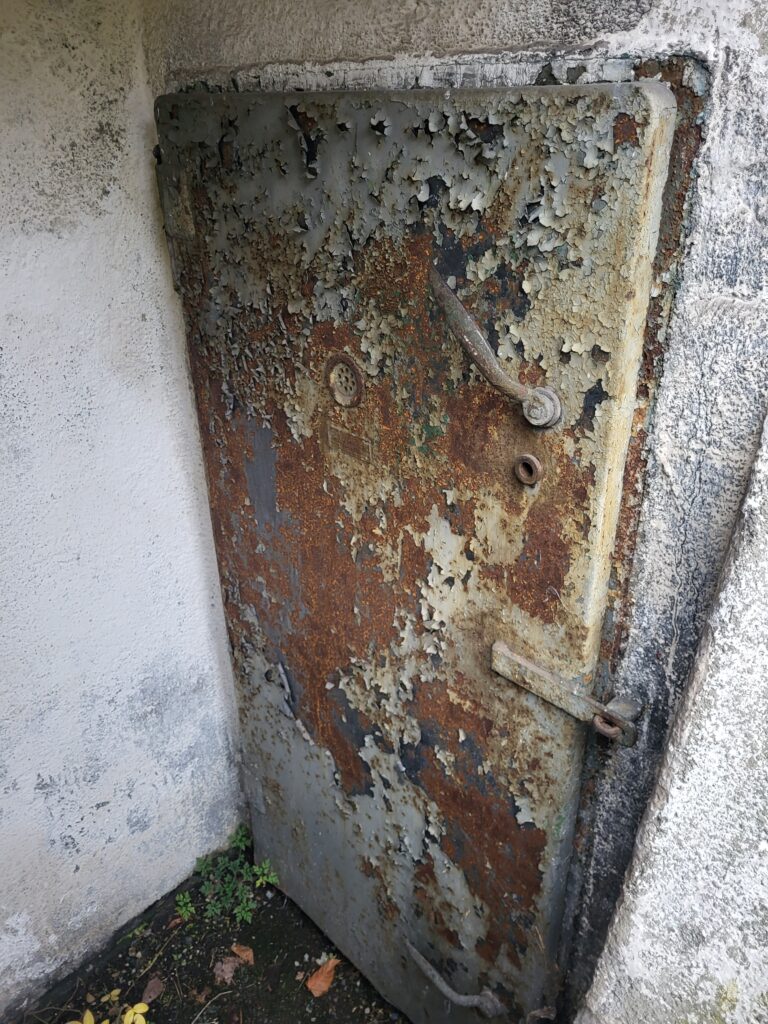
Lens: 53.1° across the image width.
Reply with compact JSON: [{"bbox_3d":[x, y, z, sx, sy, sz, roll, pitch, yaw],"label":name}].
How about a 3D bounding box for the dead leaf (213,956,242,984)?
[{"bbox_3d":[-0.358,1.036,1.744,0.056,0.017,0.057,8,29,17],"label":"dead leaf"}]

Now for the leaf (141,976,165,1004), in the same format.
[{"bbox_3d":[-0.508,1.060,1.704,0.038,0.014,0.059,1,28,4],"label":"leaf"}]

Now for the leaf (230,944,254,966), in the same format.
[{"bbox_3d":[-0.321,1.018,1.775,0.066,0.018,0.022,21,35,35],"label":"leaf"}]

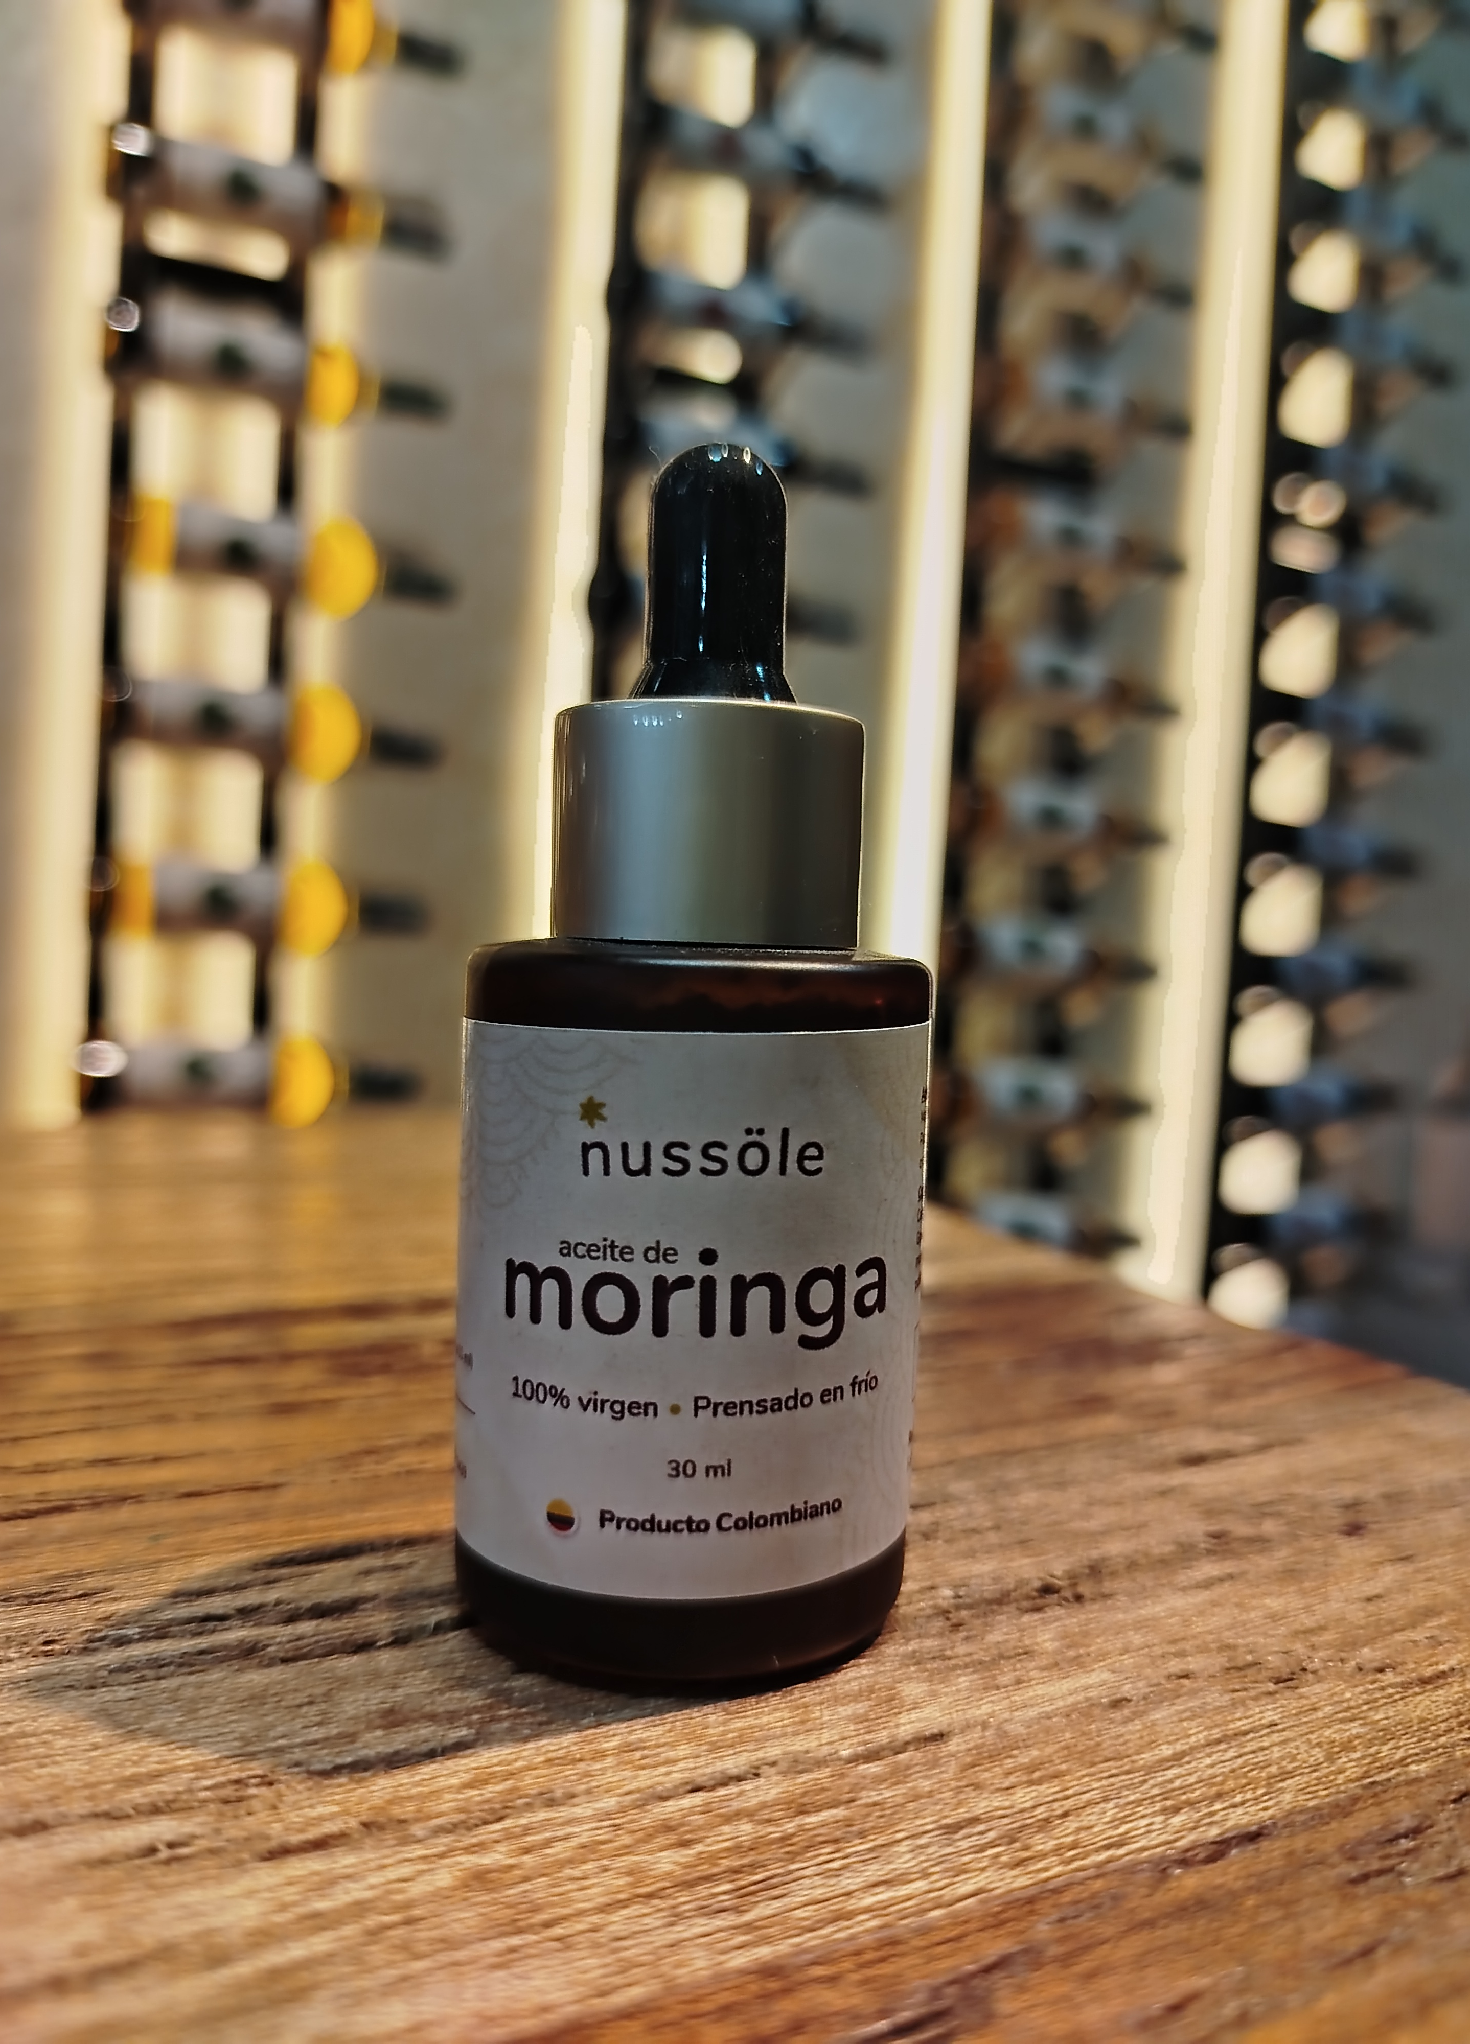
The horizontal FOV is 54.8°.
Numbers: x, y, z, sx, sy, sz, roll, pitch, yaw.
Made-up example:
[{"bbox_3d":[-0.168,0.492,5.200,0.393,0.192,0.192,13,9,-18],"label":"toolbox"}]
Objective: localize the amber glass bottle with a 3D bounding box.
[{"bbox_3d":[-0.003,0.000,0.107,0.035,0.085,0.035,2,3,-1],"label":"amber glass bottle"}]

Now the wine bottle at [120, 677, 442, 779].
[{"bbox_3d":[-0.428,-0.272,1.325,0.300,0.076,0.076,4,1,-21],"label":"wine bottle"}]

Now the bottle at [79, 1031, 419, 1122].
[{"bbox_3d":[-0.449,0.052,1.335,0.300,0.076,0.076,4,1,-21],"label":"bottle"}]

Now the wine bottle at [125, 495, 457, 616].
[{"bbox_3d":[-0.417,-0.433,1.320,0.300,0.076,0.076,4,1,-21],"label":"wine bottle"}]

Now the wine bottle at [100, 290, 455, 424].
[{"bbox_3d":[-0.419,-0.609,1.309,0.300,0.076,0.076,4,1,-21],"label":"wine bottle"}]

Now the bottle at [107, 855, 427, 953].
[{"bbox_3d":[-0.439,-0.107,1.329,0.300,0.076,0.076,4,1,-21],"label":"bottle"}]

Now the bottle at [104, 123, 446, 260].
[{"bbox_3d":[-0.416,-0.754,1.303,0.300,0.076,0.076,4,1,-21],"label":"bottle"}]

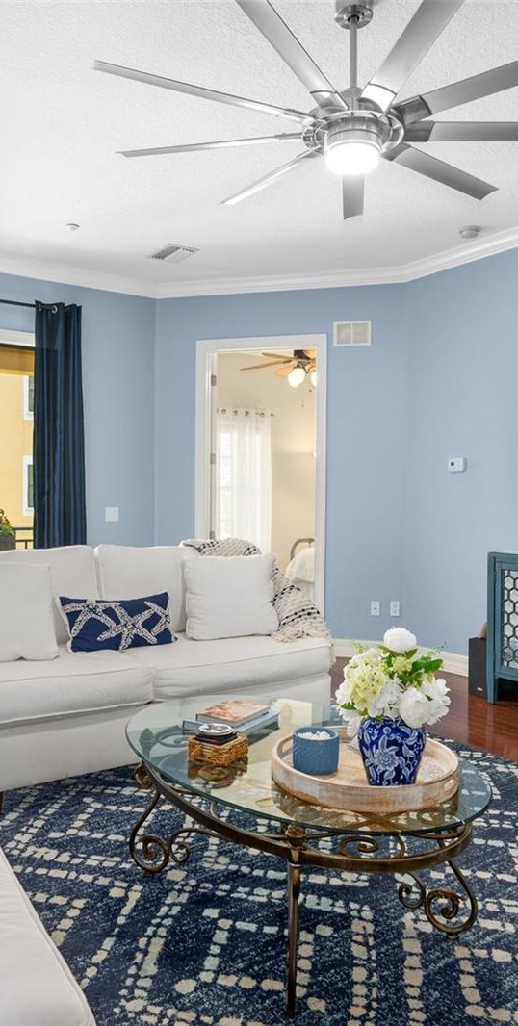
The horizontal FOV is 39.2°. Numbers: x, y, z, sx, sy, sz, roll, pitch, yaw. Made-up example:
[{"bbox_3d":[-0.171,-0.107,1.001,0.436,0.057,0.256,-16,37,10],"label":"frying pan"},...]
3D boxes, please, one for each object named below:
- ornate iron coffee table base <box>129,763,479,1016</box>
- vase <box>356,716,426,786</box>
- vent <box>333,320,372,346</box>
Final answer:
[{"bbox_3d":[0.094,0.977,2.276,0.784,0.481,1.246,-1,1,-35],"label":"ornate iron coffee table base"},{"bbox_3d":[0.345,0.613,1.885,0.187,0.195,0.187,0,1,0],"label":"vase"},{"bbox_3d":[0.728,-1.400,5.671,0.291,0.190,0.020,1,1,14],"label":"vent"}]

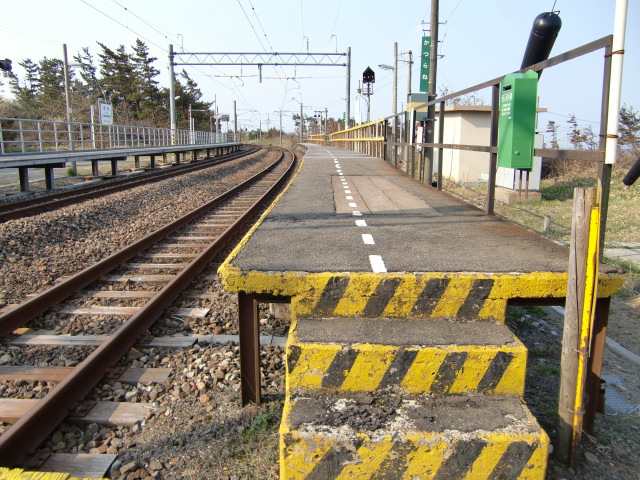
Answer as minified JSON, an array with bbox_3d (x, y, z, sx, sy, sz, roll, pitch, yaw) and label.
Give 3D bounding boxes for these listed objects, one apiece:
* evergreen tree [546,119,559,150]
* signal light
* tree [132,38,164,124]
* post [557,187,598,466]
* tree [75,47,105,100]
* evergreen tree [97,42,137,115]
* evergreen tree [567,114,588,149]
[{"bbox_3d":[21.136,-9.446,47.062,1.091,2.763,1.091,0,11,0],"label":"evergreen tree"},{"bbox_3d":[3.015,-10.065,31.662,0.758,1.021,0.400,0,11,0],"label":"signal light"},{"bbox_3d":[-19.901,-17.674,59.726,3.923,10.555,3.923,0,11,0],"label":"tree"},{"bbox_3d":[1.369,0.501,2.766,0.120,1.561,0.120,-2,11,0],"label":"post"},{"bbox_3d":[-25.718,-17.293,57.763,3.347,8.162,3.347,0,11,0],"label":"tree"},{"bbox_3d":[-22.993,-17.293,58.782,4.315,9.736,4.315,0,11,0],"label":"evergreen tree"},{"bbox_3d":[21.922,-9.099,44.074,1.873,3.085,1.873,0,11,0],"label":"evergreen tree"}]

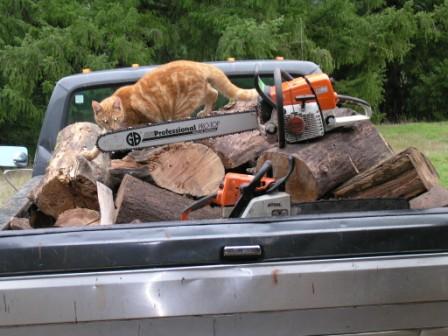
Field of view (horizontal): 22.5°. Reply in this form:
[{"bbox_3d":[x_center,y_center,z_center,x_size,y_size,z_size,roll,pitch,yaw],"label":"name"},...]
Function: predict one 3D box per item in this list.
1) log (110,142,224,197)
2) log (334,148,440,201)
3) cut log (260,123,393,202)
[{"bbox_3d":[-0.225,0.000,4.540,0.290,0.200,0.397,15,-3,-25],"label":"log"},{"bbox_3d":[0.603,0.078,4.225,0.349,0.165,0.150,-28,9,33],"label":"log"},{"bbox_3d":[0.417,-0.019,4.380,0.509,0.225,0.225,-16,11,-39],"label":"cut log"}]

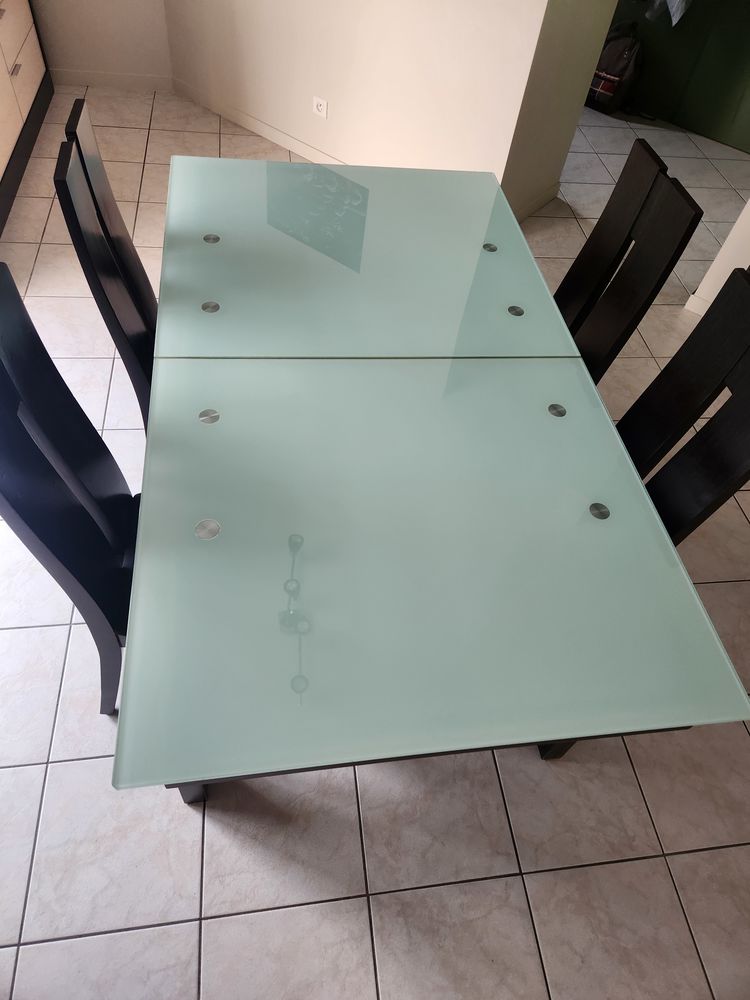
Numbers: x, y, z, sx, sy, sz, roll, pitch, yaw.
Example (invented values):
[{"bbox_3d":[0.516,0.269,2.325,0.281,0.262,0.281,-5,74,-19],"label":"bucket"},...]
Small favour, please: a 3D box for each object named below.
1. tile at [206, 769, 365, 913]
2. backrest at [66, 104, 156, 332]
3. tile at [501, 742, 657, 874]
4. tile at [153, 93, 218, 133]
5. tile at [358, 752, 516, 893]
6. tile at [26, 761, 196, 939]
[{"bbox_3d":[-0.219,0.758,1.579,0.361,0.010,0.361,-2,53,-9],"label":"tile"},{"bbox_3d":[-0.566,-0.517,1.474,0.056,0.562,0.329,-8,54,-5],"label":"backrest"},{"bbox_3d":[0.500,0.731,1.699,0.361,0.010,0.361,-2,53,-9],"label":"tile"},{"bbox_3d":[-1.048,-2.124,3.692,0.361,0.010,0.361,-2,53,-9],"label":"tile"},{"bbox_3d":[0.141,0.745,1.639,0.361,0.010,0.361,-2,53,-9],"label":"tile"},{"bbox_3d":[-0.579,0.771,1.518,0.361,0.010,0.361,-2,53,-9],"label":"tile"}]

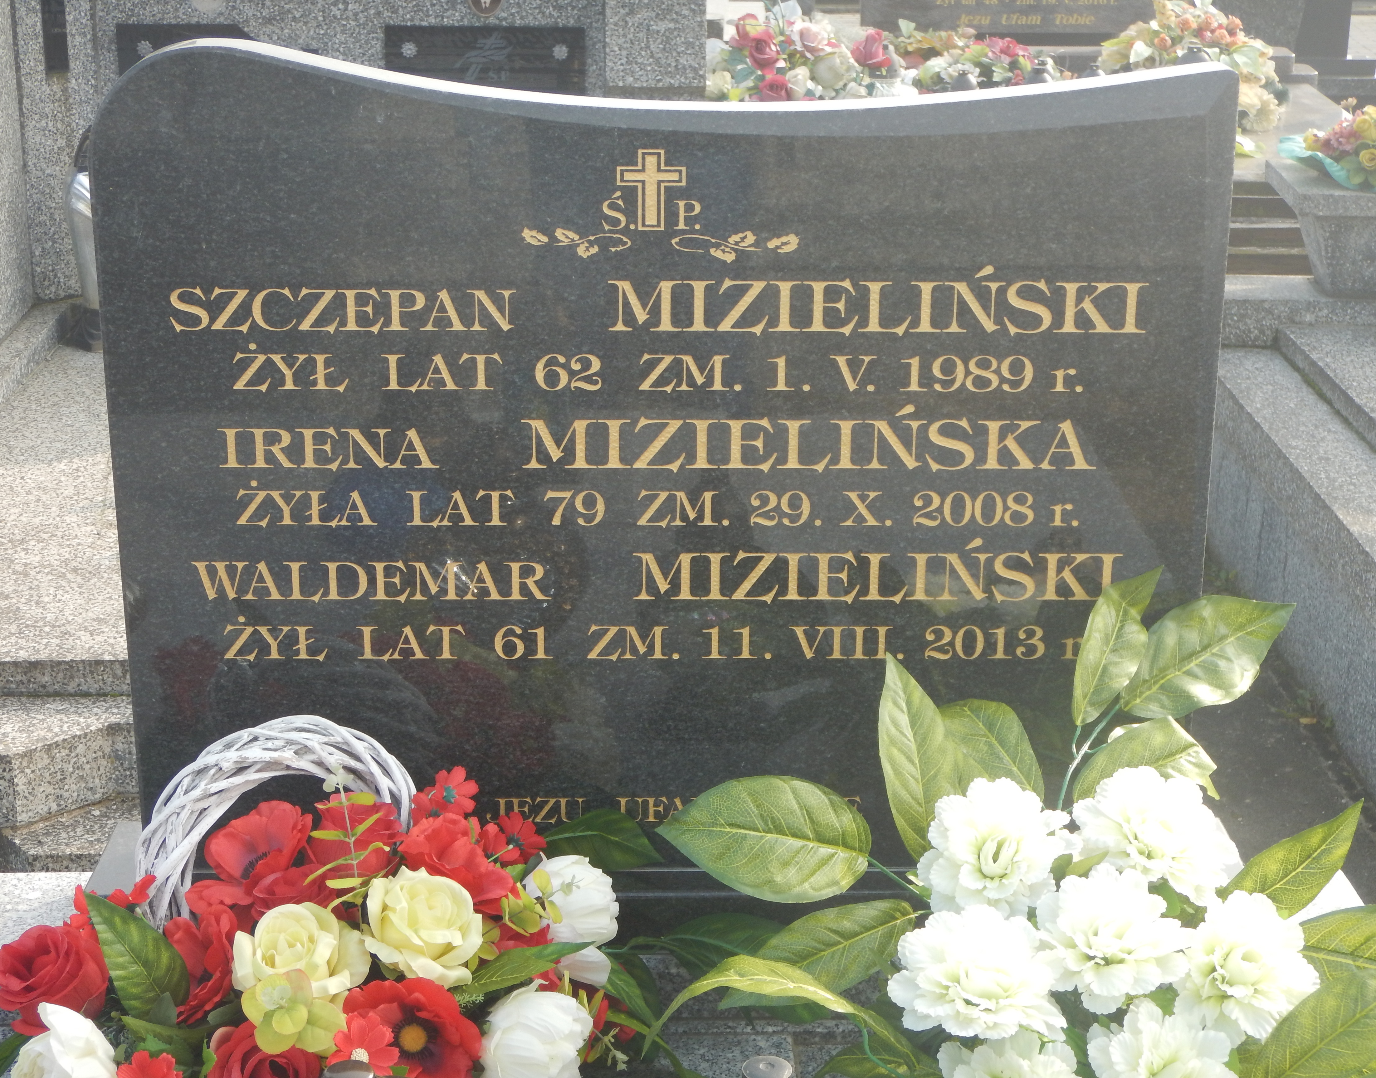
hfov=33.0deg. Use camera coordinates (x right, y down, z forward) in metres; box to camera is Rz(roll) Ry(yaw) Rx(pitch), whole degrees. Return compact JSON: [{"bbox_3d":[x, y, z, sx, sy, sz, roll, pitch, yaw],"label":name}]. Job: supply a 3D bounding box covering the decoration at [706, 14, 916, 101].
[{"bbox_3d":[0.277,-1.129,5.600,0.540,0.290,0.400,0,19,0],"label":"decoration"}]

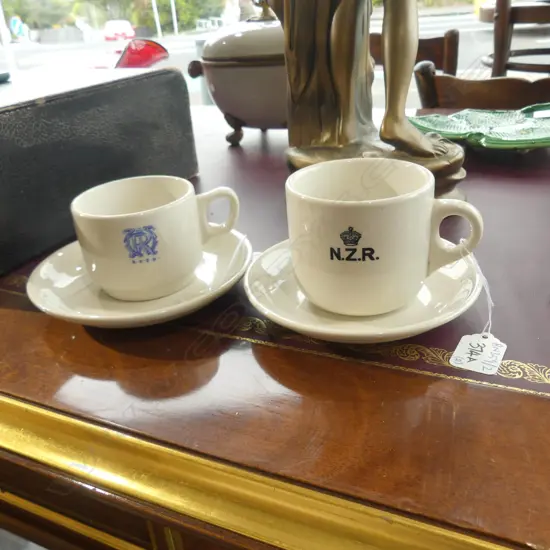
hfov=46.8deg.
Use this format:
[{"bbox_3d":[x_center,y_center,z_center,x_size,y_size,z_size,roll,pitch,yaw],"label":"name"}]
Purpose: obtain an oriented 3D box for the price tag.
[{"bbox_3d":[0.113,0.041,0.350,0.024,0.002,0.037,9,31,27],"label":"price tag"}]

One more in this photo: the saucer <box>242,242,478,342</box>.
[{"bbox_3d":[0.055,0.008,0.404,0.146,0.023,0.146,-5,27,2],"label":"saucer"}]

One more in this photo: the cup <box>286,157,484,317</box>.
[{"bbox_3d":[0.066,-0.024,0.385,0.115,0.073,0.084,0,28,11],"label":"cup"}]

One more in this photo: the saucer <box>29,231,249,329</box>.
[{"bbox_3d":[-0.091,0.002,0.445,0.153,0.023,0.153,-5,27,2],"label":"saucer"}]

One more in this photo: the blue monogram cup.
[{"bbox_3d":[-0.076,-0.028,0.435,0.110,0.063,0.079,-11,27,-10],"label":"blue monogram cup"}]

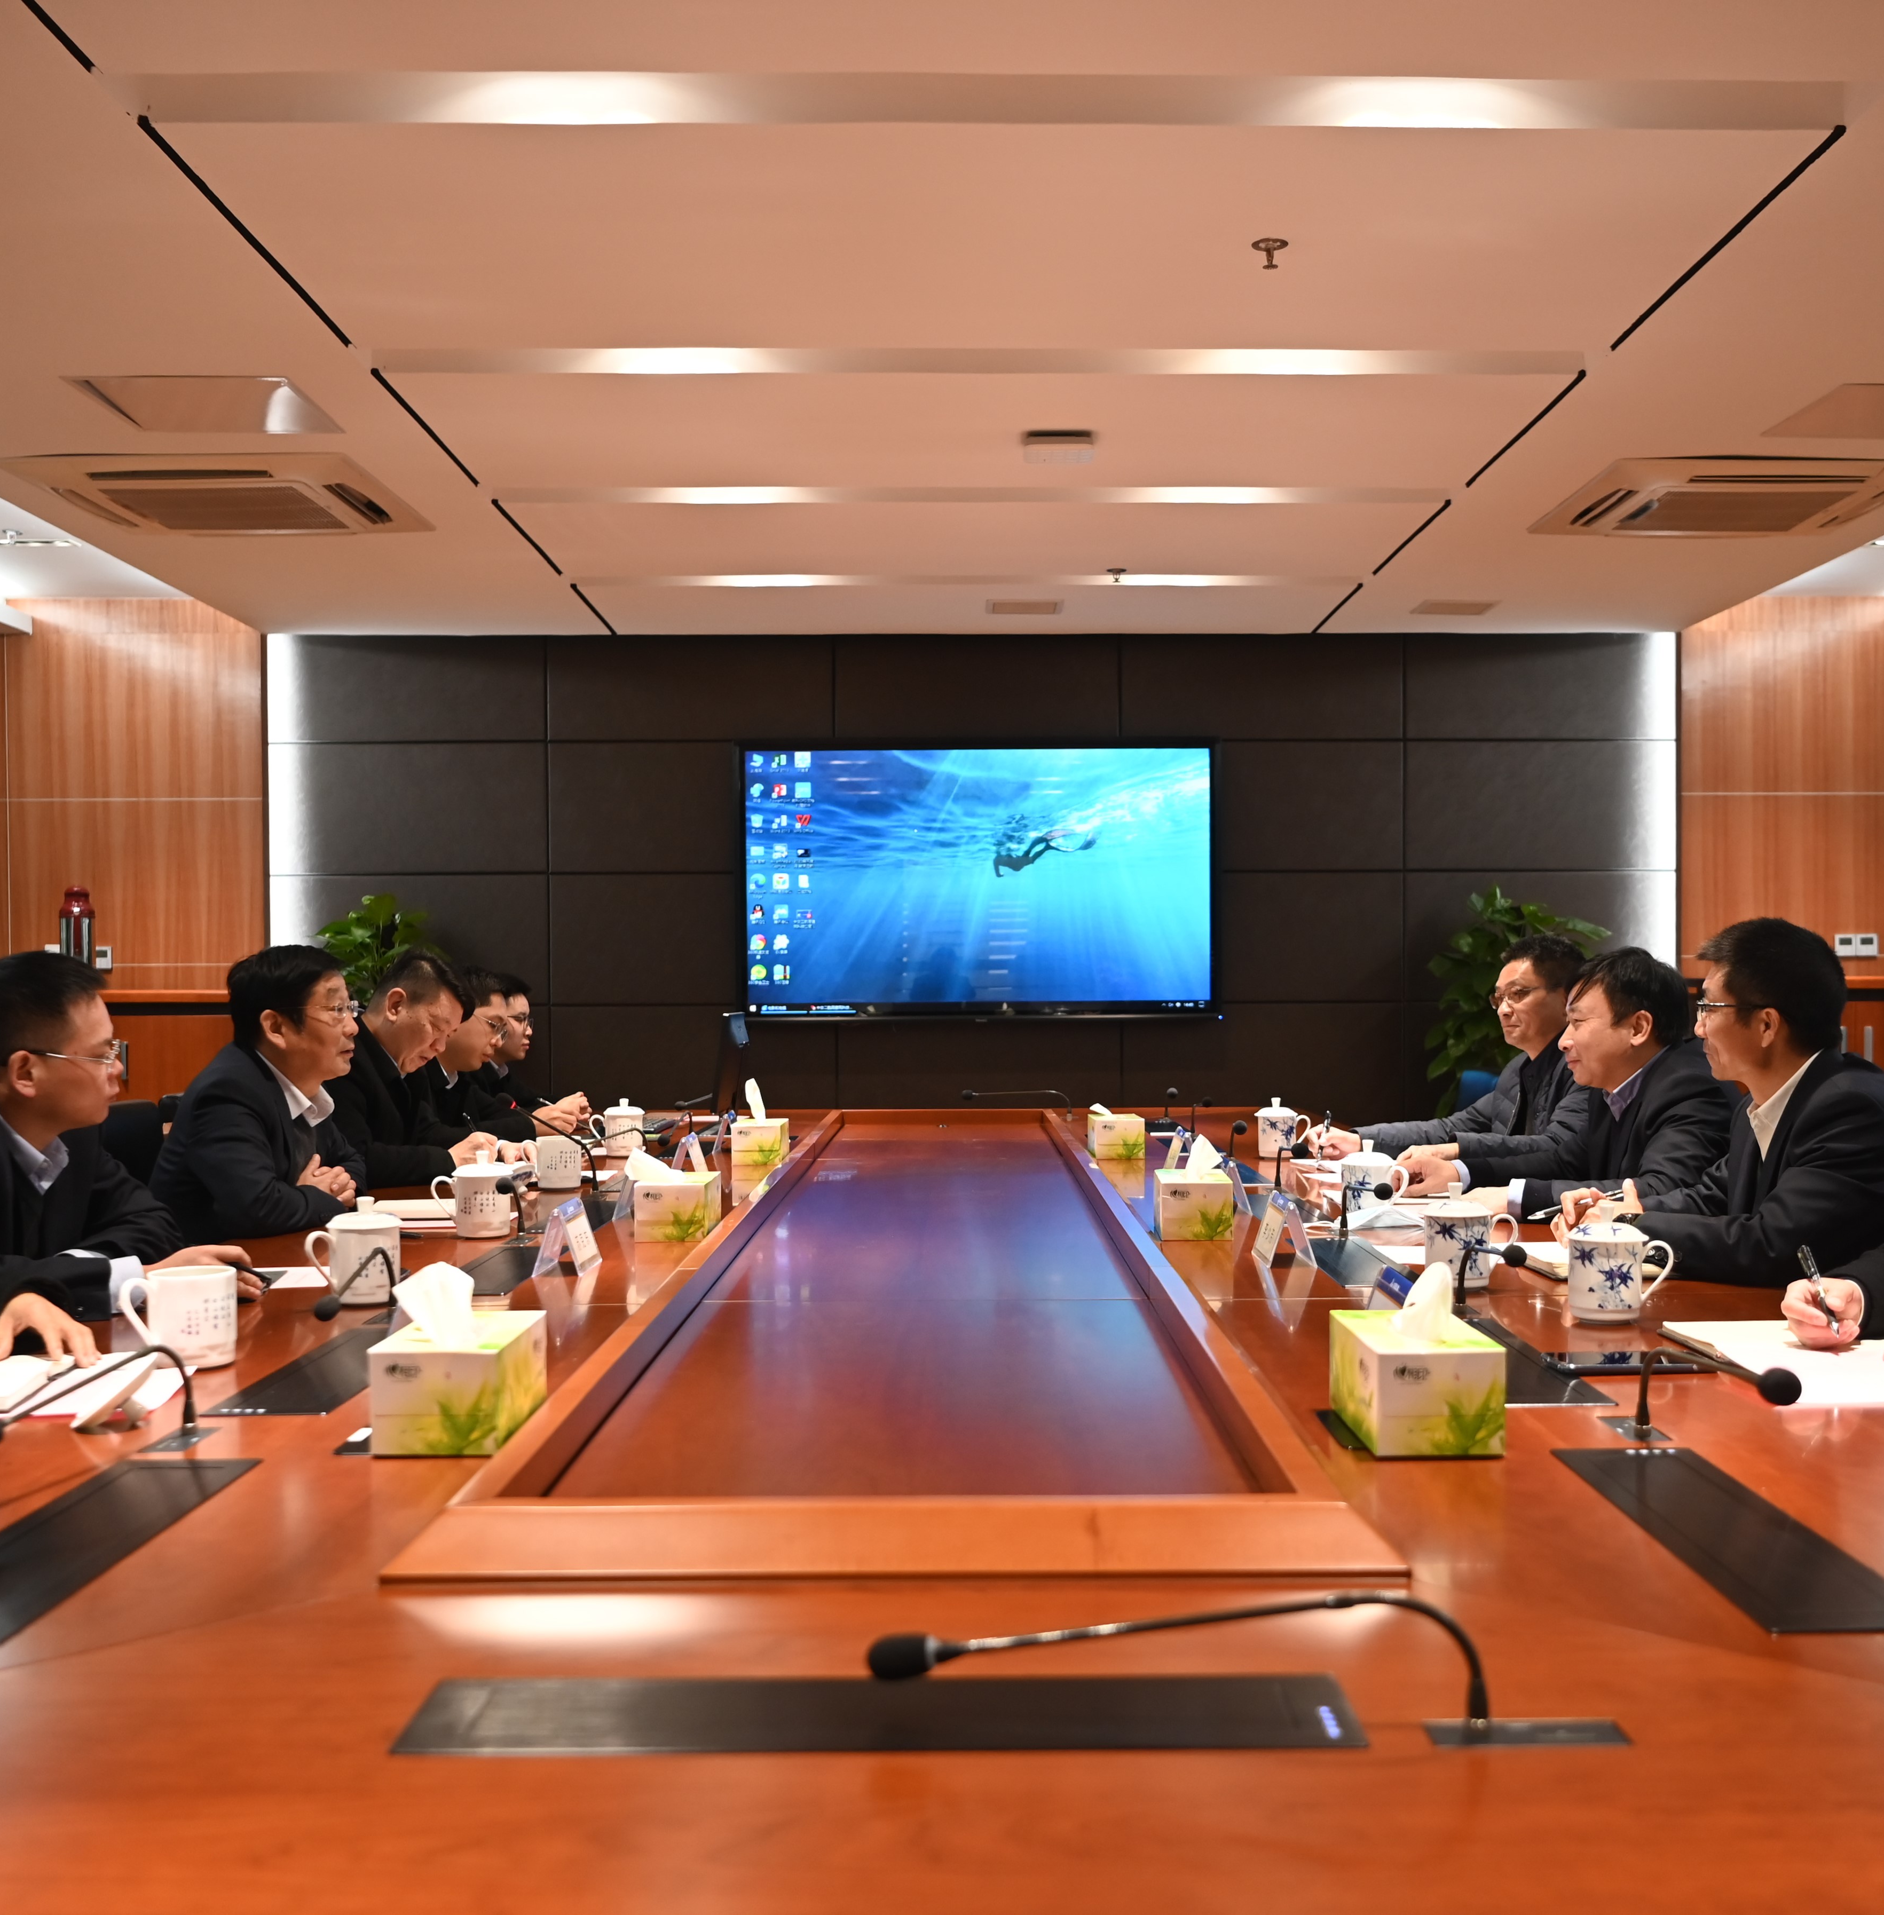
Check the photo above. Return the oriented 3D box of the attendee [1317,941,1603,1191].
[{"bbox_3d":[1.260,0.595,4.170,0.720,1.291,0.550,0,-1,-18],"label":"attendee"}]

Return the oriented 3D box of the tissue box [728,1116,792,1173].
[{"bbox_3d":[-0.444,0.453,4.692,0.117,0.094,0.200,0,-1,0],"label":"tissue box"}]

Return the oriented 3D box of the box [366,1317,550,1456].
[{"bbox_3d":[-0.452,0.399,1.815,0.115,0.093,0.220,0,-1,0],"label":"box"}]

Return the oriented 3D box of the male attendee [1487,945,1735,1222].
[{"bbox_3d":[1.240,0.604,3.470,0.660,1.249,0.540,0,-1,-12],"label":"male attendee"}]

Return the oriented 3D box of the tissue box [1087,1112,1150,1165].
[{"bbox_3d":[0.437,0.449,4.801,0.115,0.093,0.220,0,-1,0],"label":"tissue box"}]

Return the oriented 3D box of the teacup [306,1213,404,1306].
[{"bbox_3d":[-0.774,0.386,2.521,0.122,0.129,0.090,0,-1,0],"label":"teacup"}]

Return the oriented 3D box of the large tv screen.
[{"bbox_3d":[0.143,-0.311,7.856,1.960,1.130,0.090,0,-1,0],"label":"large tv screen"}]

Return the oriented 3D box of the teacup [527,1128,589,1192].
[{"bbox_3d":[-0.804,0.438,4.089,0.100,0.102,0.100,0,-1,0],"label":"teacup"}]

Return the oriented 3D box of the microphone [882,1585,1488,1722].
[{"bbox_3d":[0.130,0.388,1.057,0.343,0.075,0.035,0,-1,0],"label":"microphone"}]

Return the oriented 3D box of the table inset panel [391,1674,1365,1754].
[{"bbox_3d":[-0.033,0.427,1.084,0.525,0.010,0.108,0,-1,0],"label":"table inset panel"}]

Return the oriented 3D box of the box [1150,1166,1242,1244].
[{"bbox_3d":[0.422,0.423,3.275,0.115,0.093,0.220,0,-1,0],"label":"box"}]

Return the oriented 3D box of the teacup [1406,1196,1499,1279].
[{"bbox_3d":[0.727,0.384,2.632,0.128,0.129,0.090,0,-1,0],"label":"teacup"}]

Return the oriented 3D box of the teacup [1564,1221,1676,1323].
[{"bbox_3d":[0.864,0.387,2.435,0.135,0.138,0.092,0,-1,0],"label":"teacup"}]

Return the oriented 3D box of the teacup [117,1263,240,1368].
[{"bbox_3d":[-0.840,0.395,2.113,0.120,0.100,0.090,0,-1,0],"label":"teacup"}]

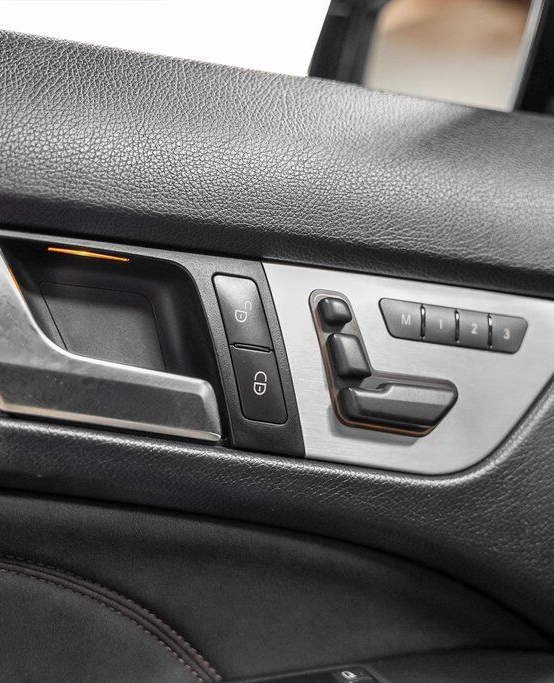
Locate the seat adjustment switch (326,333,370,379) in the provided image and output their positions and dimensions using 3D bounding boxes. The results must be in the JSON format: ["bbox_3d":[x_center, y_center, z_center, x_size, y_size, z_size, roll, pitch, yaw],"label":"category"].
[{"bbox_3d":[0.029,0.008,0.493,0.017,0.022,0.014,-8,-11,-19],"label":"seat adjustment switch"}]

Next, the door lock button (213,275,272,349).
[{"bbox_3d":[-0.016,-0.012,0.493,0.021,0.036,0.009,-7,-12,-19],"label":"door lock button"}]

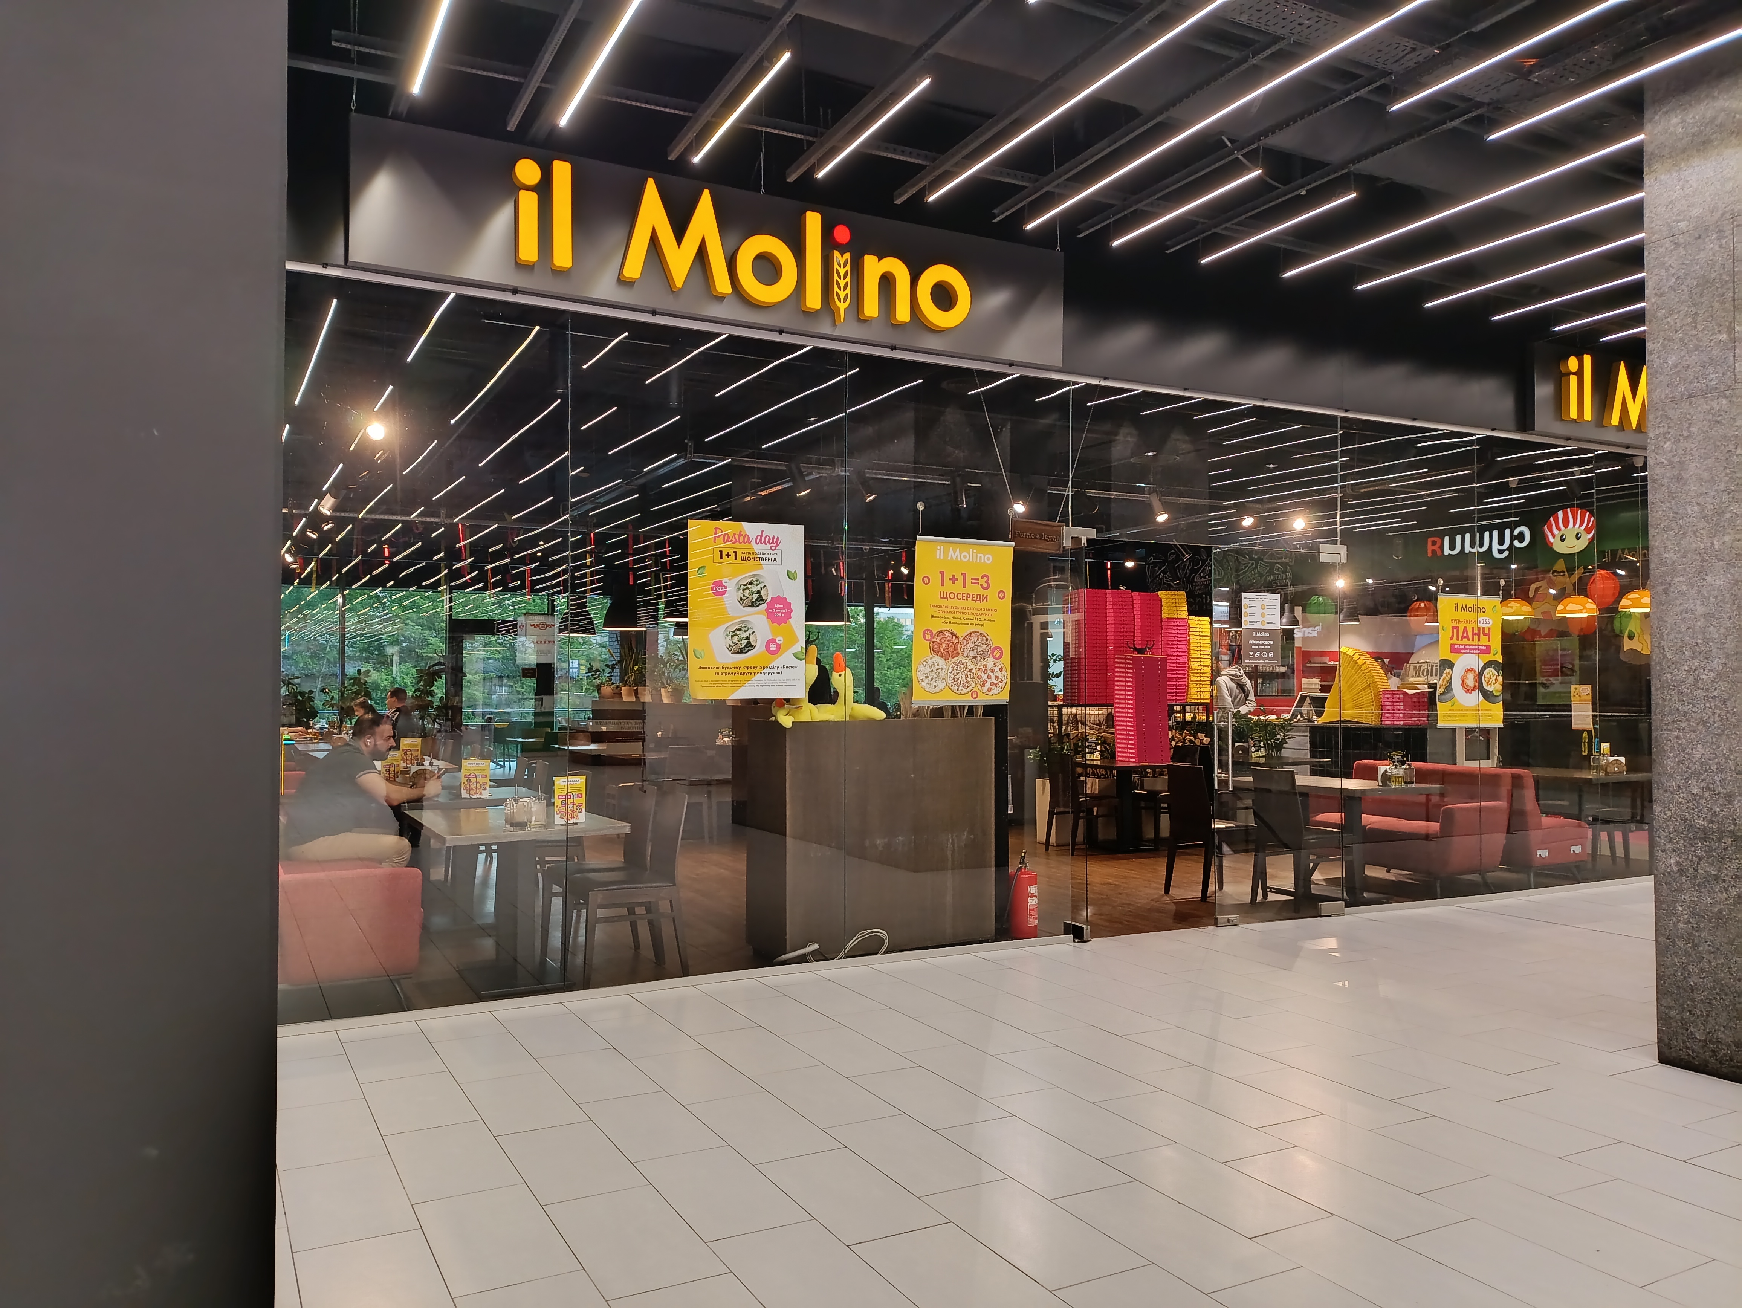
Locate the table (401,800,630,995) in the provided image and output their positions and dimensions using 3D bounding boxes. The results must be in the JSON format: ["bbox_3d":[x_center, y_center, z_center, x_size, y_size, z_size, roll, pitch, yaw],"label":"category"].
[{"bbox_3d":[-1.750,1.175,6.134,0.820,0.735,1.200,1,-2,-28],"label":"table"}]

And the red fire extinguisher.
[{"bbox_3d":[0.843,1.326,6.912,0.160,0.490,0.160,0,-2,0],"label":"red fire extinguisher"}]

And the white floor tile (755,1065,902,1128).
[{"bbox_3d":[-0.159,1.494,4.252,0.300,0.010,0.600,1,-2,-28],"label":"white floor tile"}]

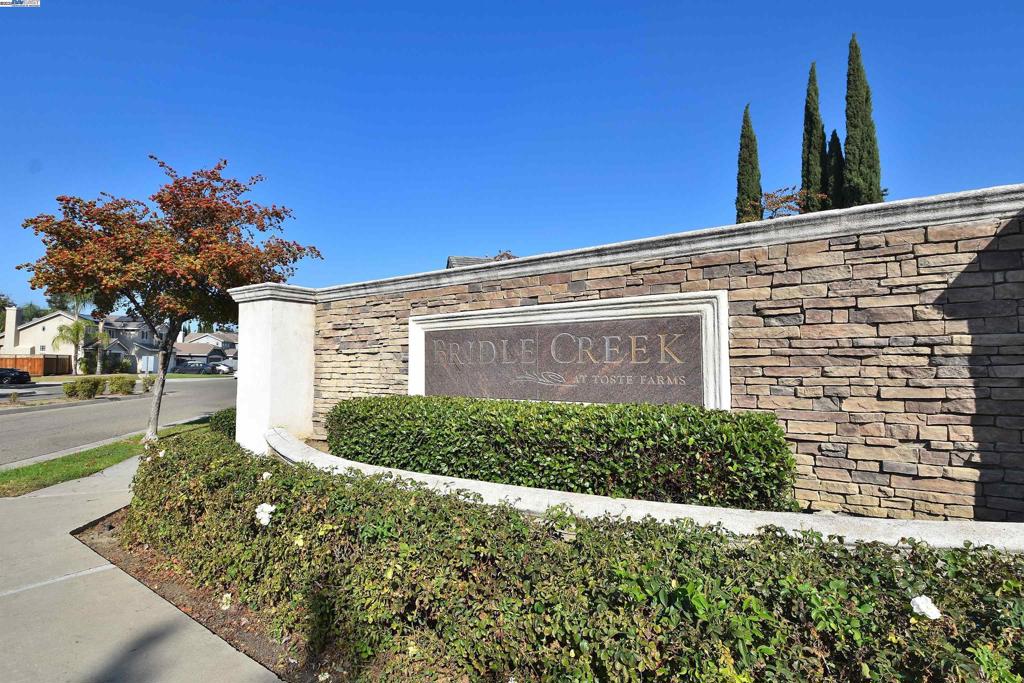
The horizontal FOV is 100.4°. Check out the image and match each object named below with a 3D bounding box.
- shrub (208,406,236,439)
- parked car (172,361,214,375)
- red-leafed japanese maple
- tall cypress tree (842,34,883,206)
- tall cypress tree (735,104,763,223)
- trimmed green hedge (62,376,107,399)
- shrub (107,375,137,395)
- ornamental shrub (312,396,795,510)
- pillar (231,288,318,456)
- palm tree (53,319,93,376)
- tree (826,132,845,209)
[{"bbox_3d":[-4.672,1.525,7.242,0.850,0.860,0.850,-2,-3,30],"label":"shrub"},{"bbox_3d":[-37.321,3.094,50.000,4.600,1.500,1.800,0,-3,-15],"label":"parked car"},{"bbox_3d":[-7.549,-0.909,9.524,5.100,6.120,5.000,2,-4,-37],"label":"red-leafed japanese maple"},{"bbox_3d":[12.919,-4.426,15.764,1.200,13.500,1.200,-3,-4,39],"label":"tall cypress tree"},{"bbox_3d":[10.702,-4.008,19.252,1.200,13.050,1.200,-2,-3,29],"label":"tall cypress tree"},{"bbox_3d":[-19.236,2.061,19.200,1.100,0.970,1.500,0,-3,-10],"label":"trimmed green hedge"},{"bbox_3d":[-19.261,2.176,21.100,0.900,0.900,1.050,0,-3,-10],"label":"shrub"},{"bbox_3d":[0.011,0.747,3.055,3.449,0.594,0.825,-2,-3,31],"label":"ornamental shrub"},{"bbox_3d":[-3.072,0.550,5.693,0.900,2.480,0.900,-2,-3,30],"label":"pillar"},{"bbox_3d":[-41.200,0.562,40.000,2.750,5.400,2.750,2,-4,-45],"label":"palm tree"},{"bbox_3d":[13.638,-3.458,17.729,1.100,10.900,1.100,0,-3,0],"label":"tree"}]

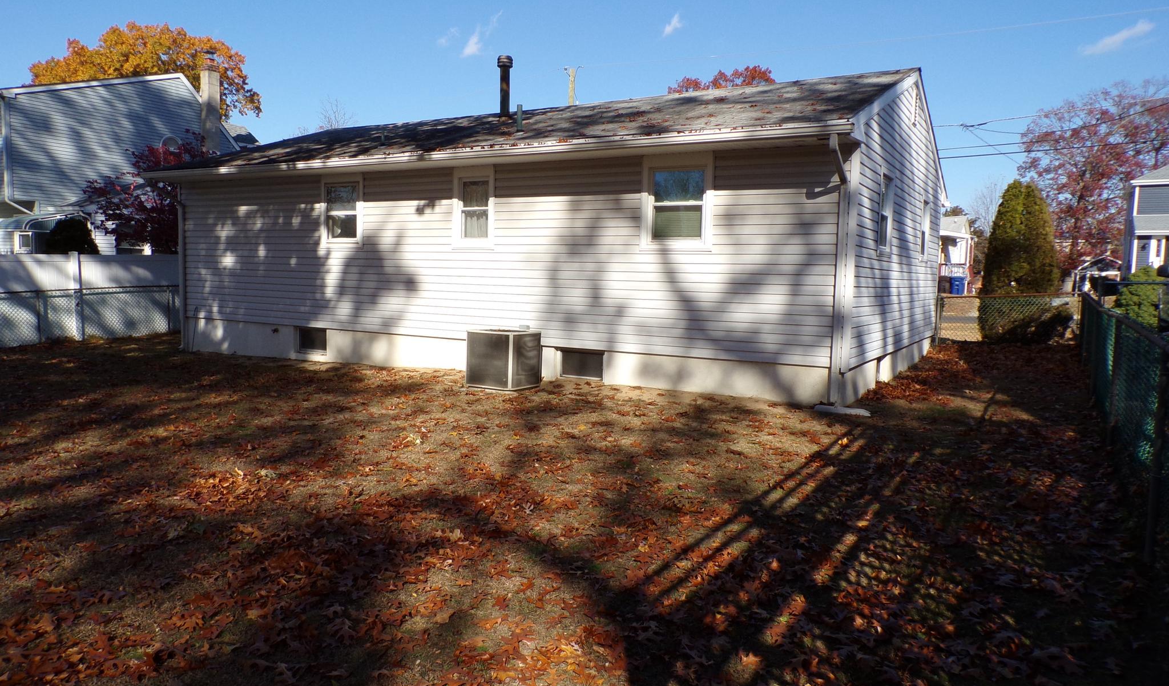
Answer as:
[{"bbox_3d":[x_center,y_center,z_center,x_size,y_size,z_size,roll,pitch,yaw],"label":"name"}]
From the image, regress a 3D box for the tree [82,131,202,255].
[{"bbox_3d":[-10.512,-2.921,20.722,4.300,5.000,4.300,4,5,30],"label":"tree"}]

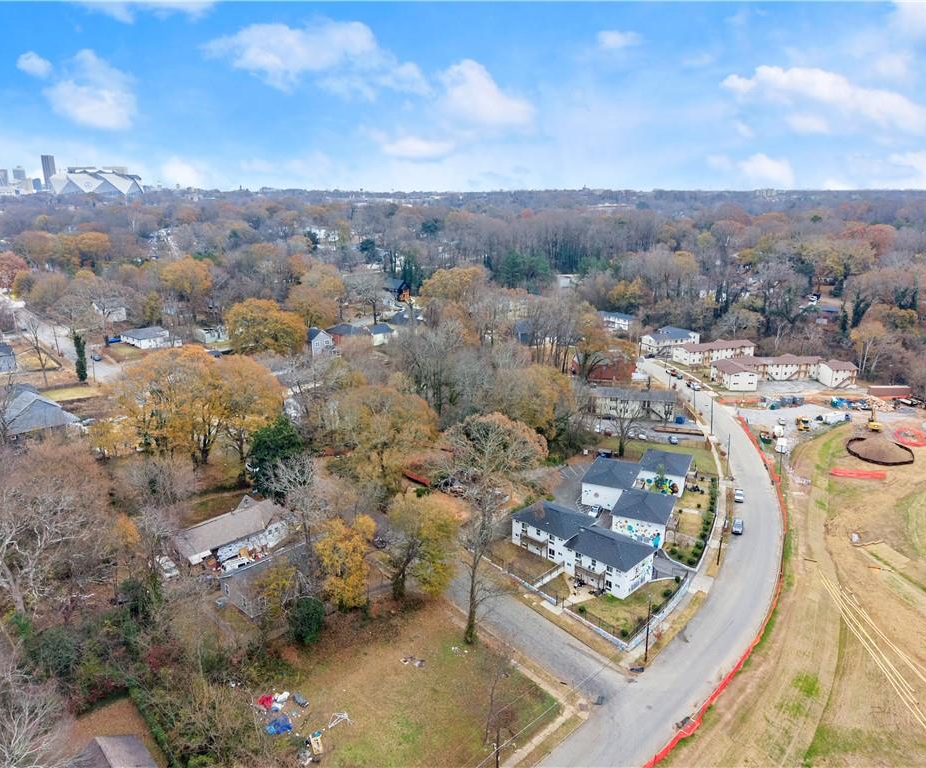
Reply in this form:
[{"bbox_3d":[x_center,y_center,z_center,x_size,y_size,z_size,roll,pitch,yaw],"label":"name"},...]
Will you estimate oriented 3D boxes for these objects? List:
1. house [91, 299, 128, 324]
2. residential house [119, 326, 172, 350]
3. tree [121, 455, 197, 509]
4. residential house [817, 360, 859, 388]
[{"bbox_3d":[-153.360,-31.550,308.000,10.000,8.000,12.000,-12,20,-38],"label":"house"},{"bbox_3d":[-129.950,-19.300,289.190,12.500,5.300,15.500,-14,21,-42],"label":"residential house"},{"bbox_3d":[-64.010,20.130,149.570,14.500,10.500,14.500,0,15,0],"label":"tree"},{"bbox_3d":[127.366,-3.604,241.563,9.900,7.000,9.600,-1,15,-4],"label":"residential house"}]

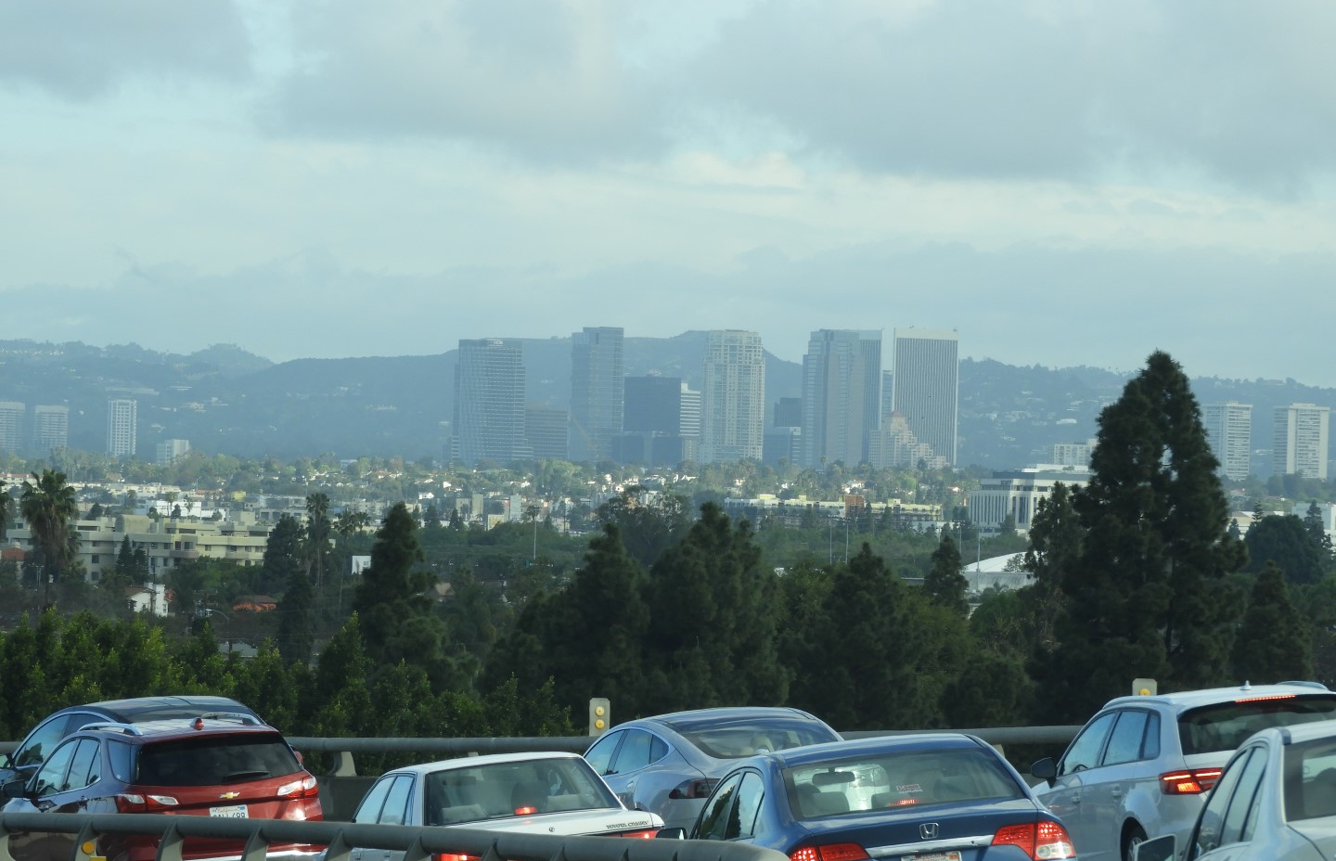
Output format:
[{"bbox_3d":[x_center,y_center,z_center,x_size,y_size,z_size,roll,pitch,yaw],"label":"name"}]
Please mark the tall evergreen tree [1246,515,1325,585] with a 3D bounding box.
[{"bbox_3d":[79.807,19.633,999.878,10.300,17.500,10.300,1,-1,0],"label":"tall evergreen tree"}]

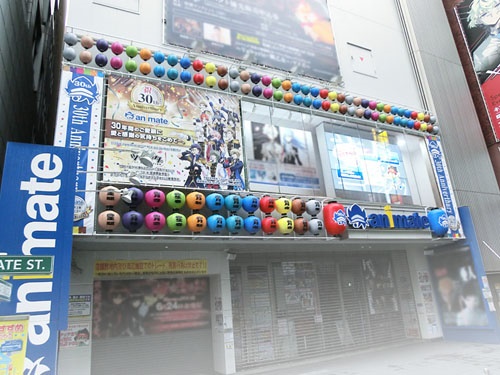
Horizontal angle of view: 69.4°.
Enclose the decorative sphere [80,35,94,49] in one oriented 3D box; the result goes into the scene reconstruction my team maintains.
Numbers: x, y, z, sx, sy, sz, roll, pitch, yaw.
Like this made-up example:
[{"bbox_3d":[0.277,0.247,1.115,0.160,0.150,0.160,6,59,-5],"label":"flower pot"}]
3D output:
[{"bbox_3d":[-3.781,-3.364,8.422,0.280,0.295,0.280,5,-20,-26],"label":"decorative sphere"}]

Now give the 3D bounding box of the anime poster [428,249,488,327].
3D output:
[{"bbox_3d":[7.194,3.505,12.568,0.060,2.488,1.611,5,-20,-26],"label":"anime poster"}]

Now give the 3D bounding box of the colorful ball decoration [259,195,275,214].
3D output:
[{"bbox_3d":[0.397,0.397,8.201,0.390,0.410,0.390,-4,-17,-1],"label":"colorful ball decoration"}]

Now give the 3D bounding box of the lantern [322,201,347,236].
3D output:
[{"bbox_3d":[2.248,0.831,9.506,0.581,0.936,0.581,4,-19,-25],"label":"lantern"}]

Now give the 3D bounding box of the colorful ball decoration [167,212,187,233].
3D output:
[{"bbox_3d":[-1.448,0.679,7.145,0.390,0.410,0.390,4,-19,-26],"label":"colorful ball decoration"}]

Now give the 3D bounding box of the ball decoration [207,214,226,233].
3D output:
[{"bbox_3d":[-0.781,0.856,8.426,0.425,0.450,0.425,5,-20,-26],"label":"ball decoration"}]

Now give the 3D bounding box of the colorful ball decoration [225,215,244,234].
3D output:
[{"bbox_3d":[-0.316,0.767,7.666,0.370,0.380,0.370,-4,-17,-1],"label":"colorful ball decoration"}]

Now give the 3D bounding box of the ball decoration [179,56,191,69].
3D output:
[{"bbox_3d":[-1.491,-2.880,8.345,0.240,0.245,0.240,4,-19,-25],"label":"ball decoration"}]

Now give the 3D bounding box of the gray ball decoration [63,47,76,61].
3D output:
[{"bbox_3d":[-4.066,-2.996,8.136,0.280,0.295,0.280,5,-20,-26],"label":"gray ball decoration"}]

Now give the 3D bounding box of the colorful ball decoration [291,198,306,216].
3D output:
[{"bbox_3d":[1.155,0.443,8.520,0.370,0.380,0.370,-4,-17,-1],"label":"colorful ball decoration"}]

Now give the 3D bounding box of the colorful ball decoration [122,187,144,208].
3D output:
[{"bbox_3d":[-2.492,0.229,7.762,0.425,0.450,0.425,5,-20,-26],"label":"colorful ball decoration"}]

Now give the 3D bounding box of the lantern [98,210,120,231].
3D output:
[{"bbox_3d":[-2.869,0.689,7.393,0.425,0.450,0.425,5,-20,-26],"label":"lantern"}]

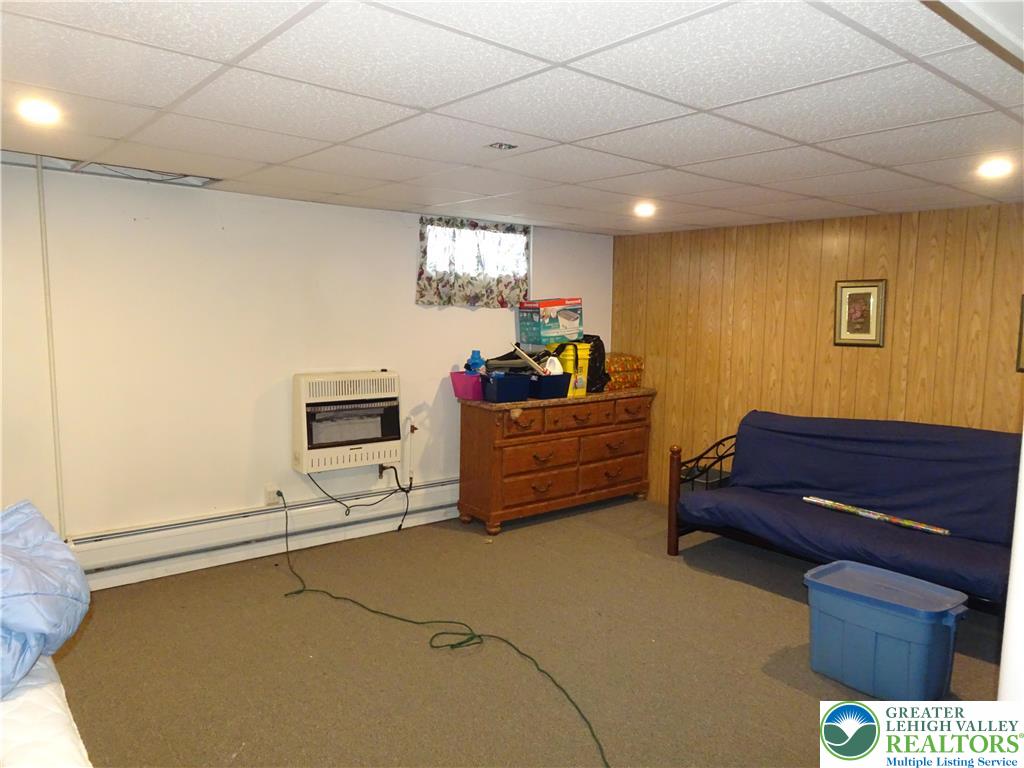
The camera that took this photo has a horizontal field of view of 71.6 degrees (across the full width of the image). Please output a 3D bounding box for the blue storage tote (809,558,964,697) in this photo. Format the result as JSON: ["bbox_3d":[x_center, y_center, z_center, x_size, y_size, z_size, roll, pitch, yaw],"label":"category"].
[{"bbox_3d":[1.555,1.055,2.983,0.375,0.427,0.570,-4,8,-43],"label":"blue storage tote"}]

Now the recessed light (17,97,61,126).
[{"bbox_3d":[-1.577,-0.911,2.365,0.145,0.030,0.145,-4,8,-39],"label":"recessed light"}]

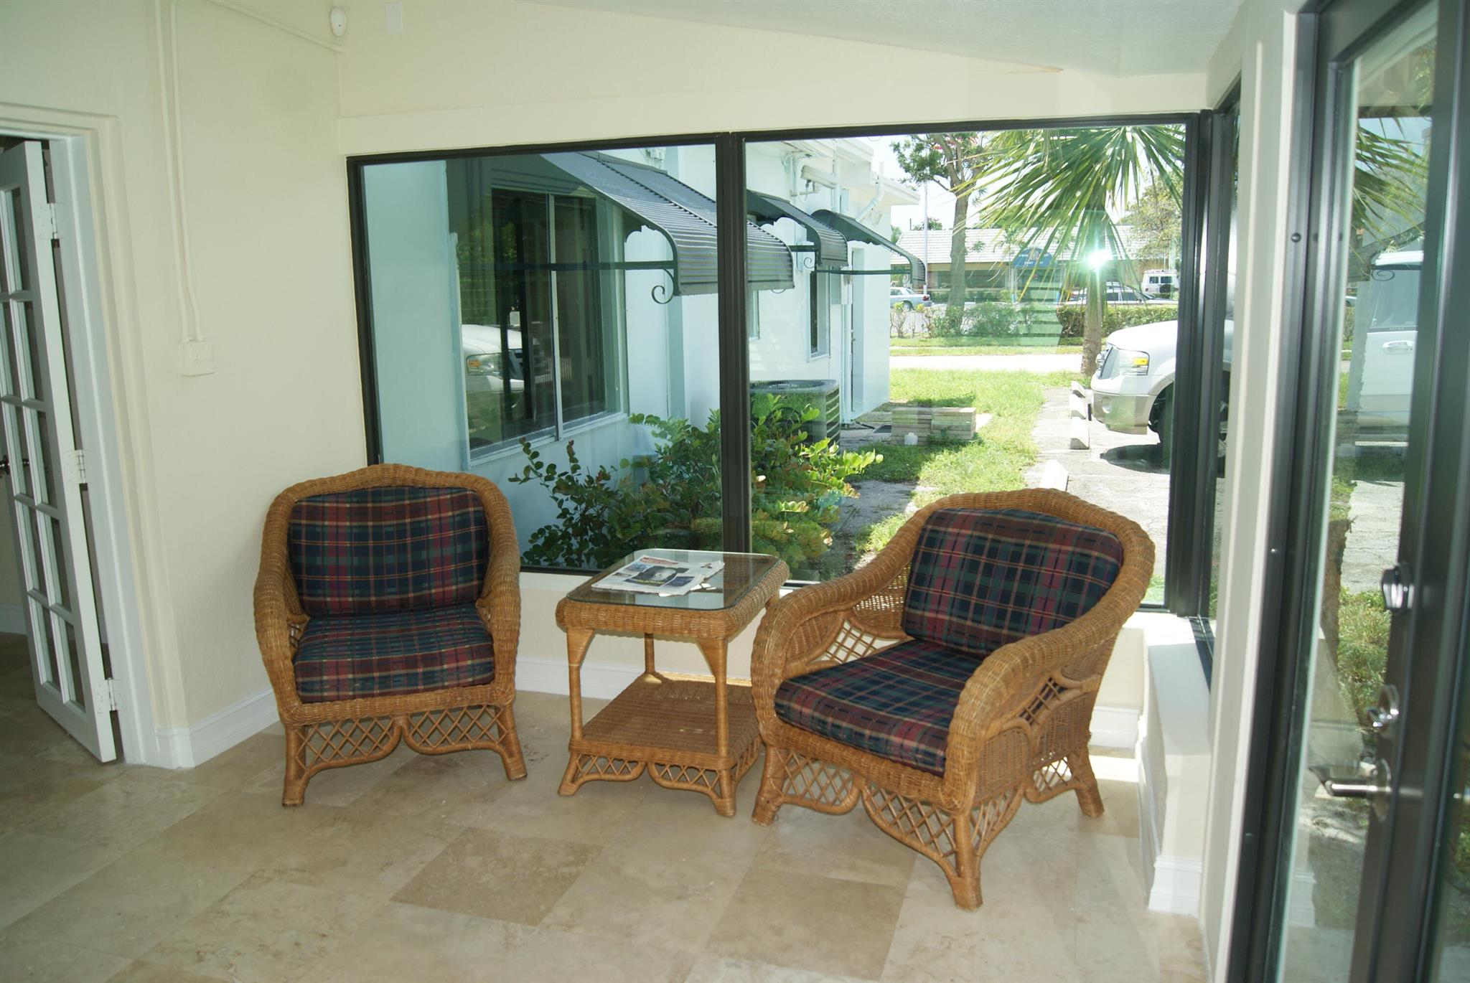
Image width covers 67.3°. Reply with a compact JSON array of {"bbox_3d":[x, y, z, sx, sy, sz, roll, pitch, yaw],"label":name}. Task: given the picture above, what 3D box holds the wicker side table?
[{"bbox_3d":[-0.168,0.592,3.679,0.590,0.625,0.760,2,10,16],"label":"wicker side table"}]

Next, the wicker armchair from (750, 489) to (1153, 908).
[{"bbox_3d":[0.628,0.504,3.281,0.810,0.910,0.960,8,13,42],"label":"wicker armchair"}]

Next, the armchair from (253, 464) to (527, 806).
[{"bbox_3d":[-1.157,0.429,3.860,0.810,0.910,0.960,-3,10,-14],"label":"armchair"}]

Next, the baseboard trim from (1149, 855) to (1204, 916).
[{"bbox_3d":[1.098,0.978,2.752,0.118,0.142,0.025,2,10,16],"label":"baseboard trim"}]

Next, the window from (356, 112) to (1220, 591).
[{"bbox_3d":[0.009,-0.452,4.089,3.210,1.650,0.100,2,10,16],"label":"window"}]

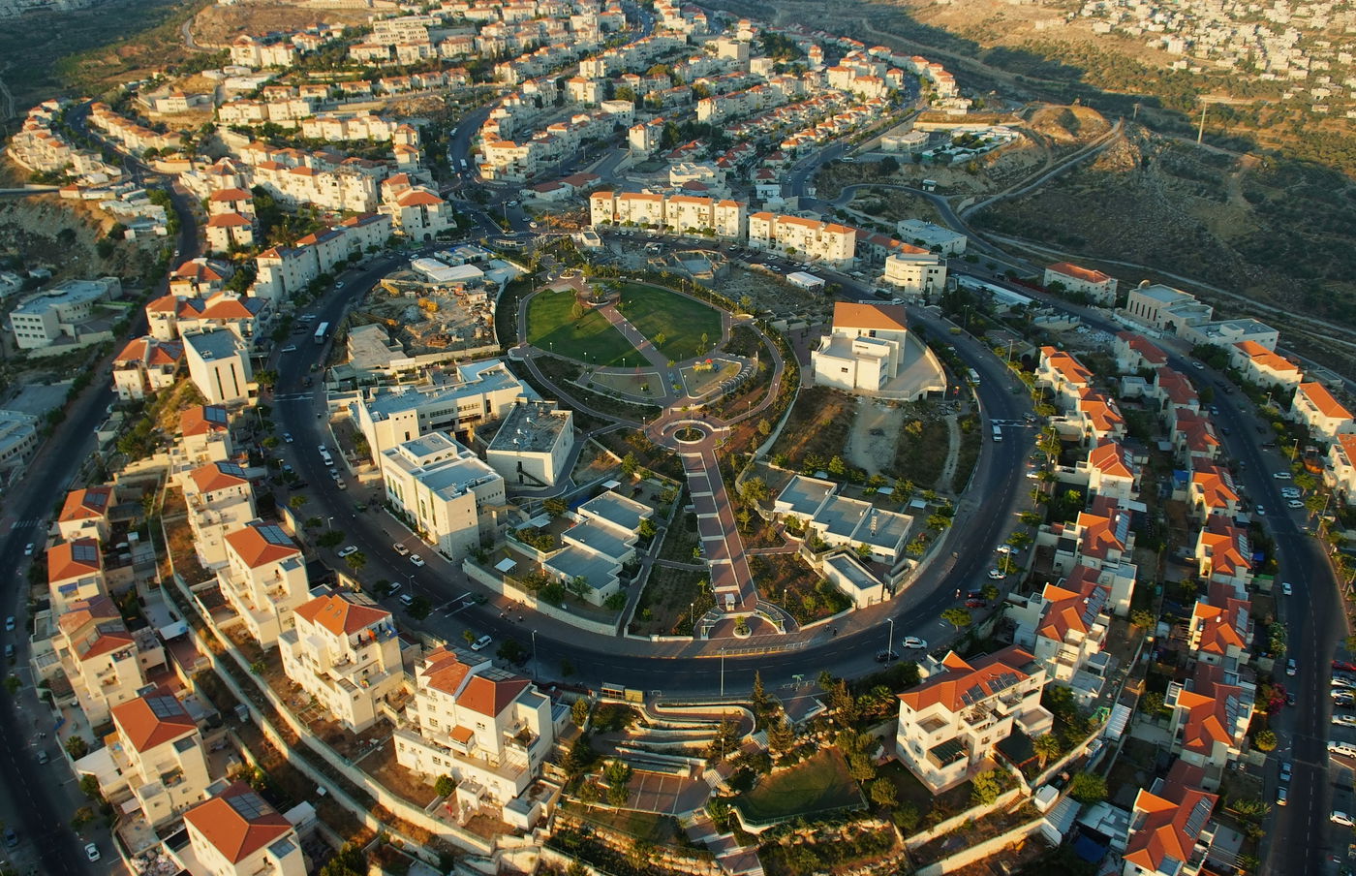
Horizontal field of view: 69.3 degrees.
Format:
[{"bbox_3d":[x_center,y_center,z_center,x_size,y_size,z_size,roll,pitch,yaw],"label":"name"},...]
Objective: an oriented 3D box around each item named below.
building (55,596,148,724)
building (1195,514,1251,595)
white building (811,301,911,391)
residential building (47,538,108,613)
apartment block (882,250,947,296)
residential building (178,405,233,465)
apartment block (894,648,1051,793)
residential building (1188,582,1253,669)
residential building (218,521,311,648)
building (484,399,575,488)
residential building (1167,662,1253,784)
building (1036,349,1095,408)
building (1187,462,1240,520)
[{"bbox_3d":[-121.630,46.800,206.690,13.200,18.000,22.800,-18,30,-33],"label":"building"},{"bbox_3d":[124.470,26.910,223.910,10.600,11.400,26.100,10,27,22],"label":"building"},{"bbox_3d":[59.300,-32.020,314.000,26.800,16.300,46.500,6,26,13],"label":"white building"},{"bbox_3d":[-141.660,34.880,231.680,11.500,17.200,19.000,-14,28,-27],"label":"residential building"},{"bbox_3d":[87.540,-60.680,360.580,21.120,11.400,15.400,1,25,5],"label":"apartment block"},{"bbox_3d":[-118.110,1.740,245.500,12.000,16.200,16.000,-11,27,-22],"label":"residential building"},{"bbox_3d":[50.630,46.070,168.300,26.190,14.200,14.490,-15,28,-27],"label":"apartment block"},{"bbox_3d":[112.500,38.710,202.570,11.180,9.100,25.170,12,28,24],"label":"residential building"},{"bbox_3d":[-87.850,29.190,208.690,13.000,18.500,25.670,-20,31,-36],"label":"residential building"},{"bbox_3d":[-36.740,0.640,253.420,15.920,9.400,31.960,2,25,5],"label":"building"},{"bbox_3d":[96.290,51.560,178.670,11.800,11.400,26.300,14,28,27],"label":"residential building"},{"bbox_3d":[110.930,-18.310,283.280,11.000,11.400,26.300,0,25,0],"label":"building"},{"bbox_3d":[133.540,13.770,244.810,10.500,11.400,26.100,8,26,17],"label":"building"}]

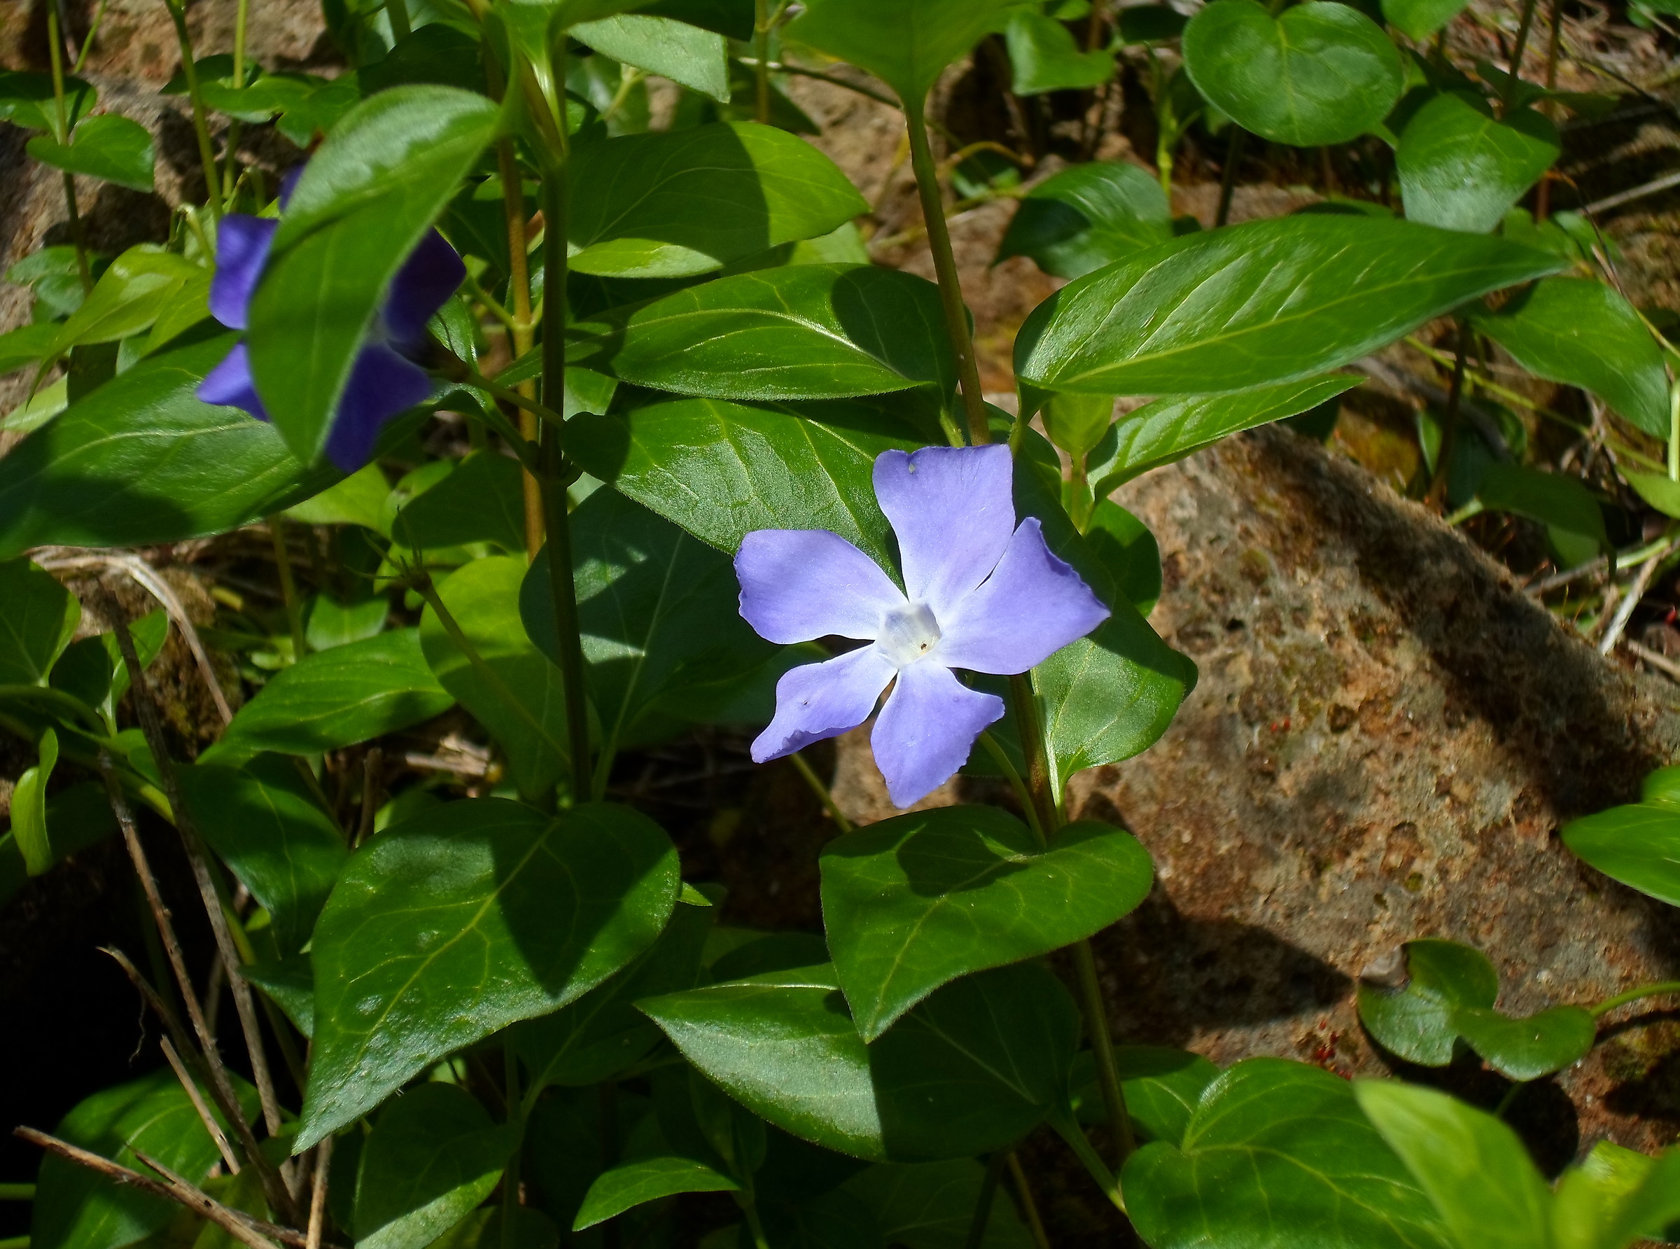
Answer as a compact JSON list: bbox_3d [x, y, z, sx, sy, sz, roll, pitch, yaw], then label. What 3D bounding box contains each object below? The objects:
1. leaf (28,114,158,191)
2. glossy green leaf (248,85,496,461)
[{"bbox_3d":[-0.134,-0.086,0.600,0.028,0.006,0.018,29,47,26],"label":"leaf"},{"bbox_3d":[-0.058,-0.043,0.395,0.021,0.011,0.049,16,68,35],"label":"glossy green leaf"}]

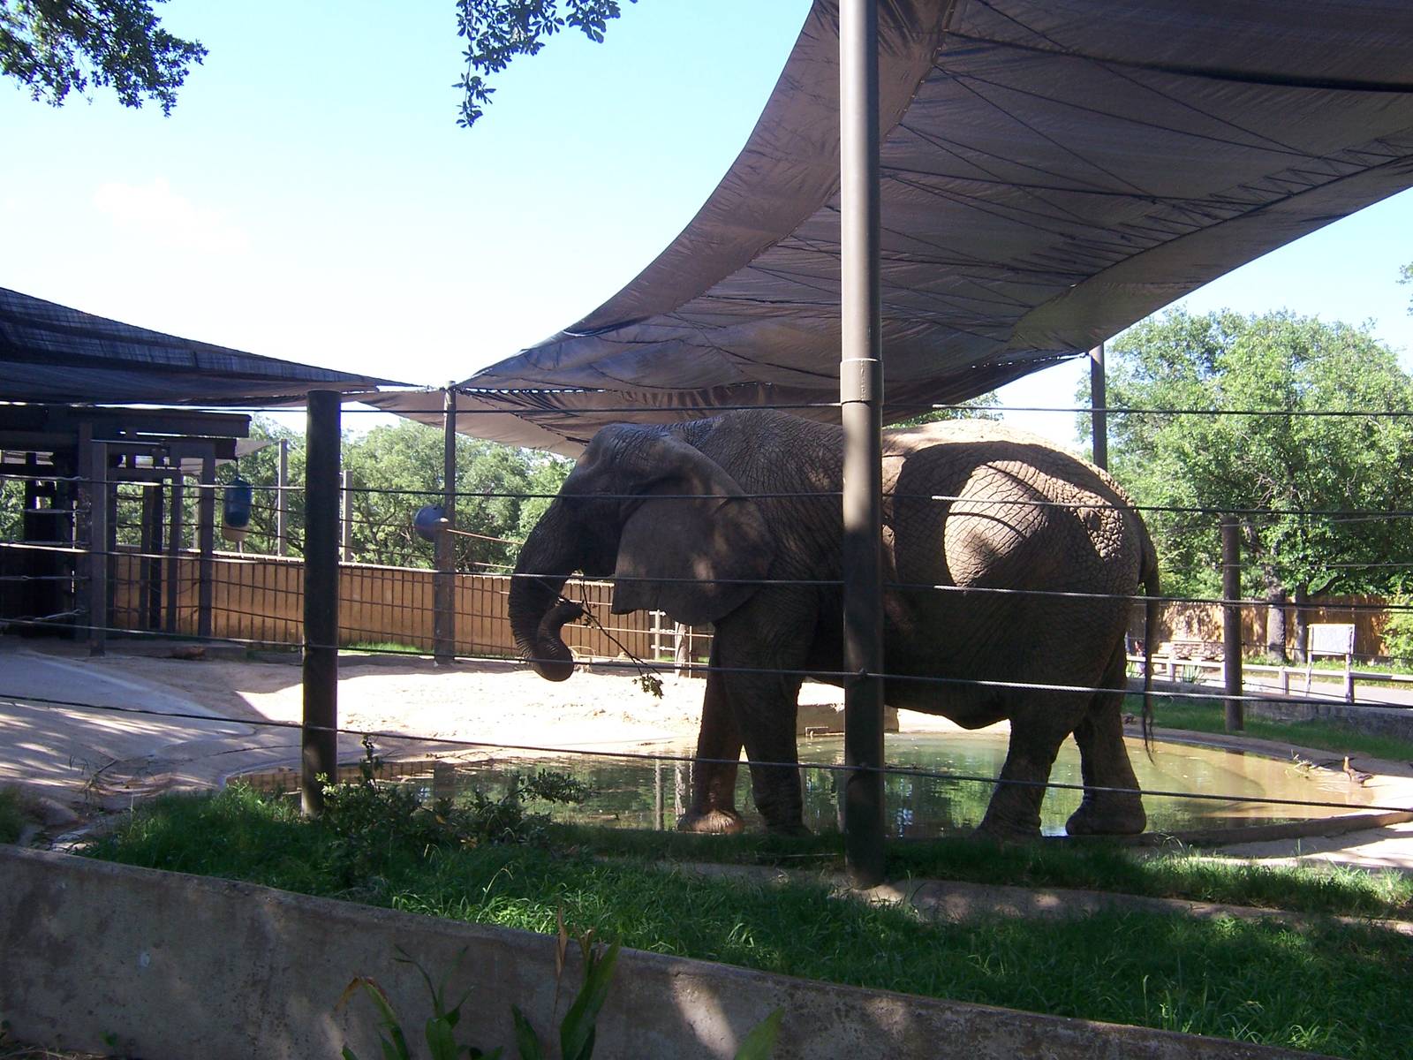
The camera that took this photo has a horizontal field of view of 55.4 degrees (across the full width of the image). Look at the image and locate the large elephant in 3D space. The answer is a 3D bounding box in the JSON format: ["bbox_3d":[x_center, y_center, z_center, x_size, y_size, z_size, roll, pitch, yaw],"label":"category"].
[{"bbox_3d":[0.790,0.585,8.500,4.070,2.660,1.500,0,-3,5],"label":"large elephant"}]

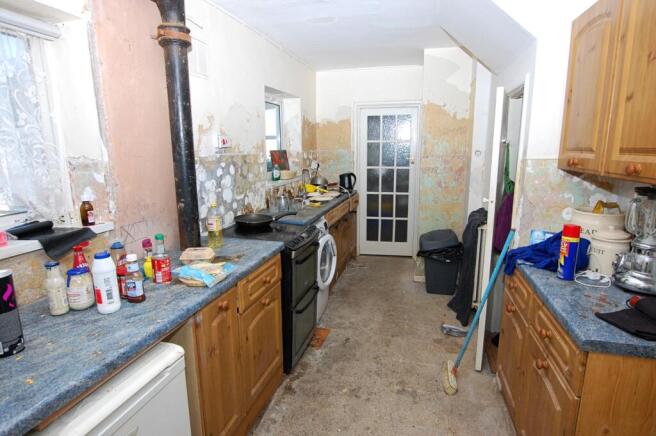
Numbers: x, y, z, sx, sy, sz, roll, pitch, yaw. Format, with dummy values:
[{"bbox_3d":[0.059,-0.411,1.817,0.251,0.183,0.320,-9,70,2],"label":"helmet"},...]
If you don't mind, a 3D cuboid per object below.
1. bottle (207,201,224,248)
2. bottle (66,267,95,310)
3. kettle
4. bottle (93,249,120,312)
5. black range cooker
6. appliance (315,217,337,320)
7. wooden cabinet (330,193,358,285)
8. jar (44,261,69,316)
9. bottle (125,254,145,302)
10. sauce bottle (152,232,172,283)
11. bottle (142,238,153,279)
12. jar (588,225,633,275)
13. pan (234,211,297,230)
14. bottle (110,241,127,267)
[{"bbox_3d":[-0.673,0.040,2.055,0.084,0.273,0.084,-2,11,-8],"label":"bottle"},{"bbox_3d":[-0.892,0.254,1.245,0.083,0.135,0.083,-8,13,-36],"label":"bottle"},{"bbox_3d":[0.271,-0.472,4.621,0.218,0.245,0.160,0,11,3],"label":"kettle"},{"bbox_3d":[-0.771,0.223,1.205,0.074,0.211,0.074,-7,13,-33],"label":"bottle"},{"bbox_3d":[-0.447,0.544,2.560,0.640,0.905,0.525,3,11,14],"label":"black range cooker"},{"bbox_3d":[-0.285,0.467,3.111,0.665,0.850,0.600,3,11,14],"label":"appliance"},{"bbox_3d":[-0.079,0.245,4.180,0.595,0.885,1.640,3,11,14],"label":"wooden cabinet"},{"bbox_3d":[-0.962,0.249,1.224,0.058,0.182,0.058,-9,14,-39],"label":"jar"},{"bbox_3d":[-0.721,0.225,1.290,0.061,0.174,0.061,-2,11,-10],"label":"bottle"},{"bbox_3d":[-0.726,0.176,1.508,0.064,0.214,0.064,-6,12,-28],"label":"sauce bottle"},{"bbox_3d":[-0.787,0.179,1.529,0.050,0.175,0.050,-6,12,-28],"label":"bottle"},{"bbox_3d":[1.271,0.148,1.557,0.138,0.216,0.138,9,14,39],"label":"jar"},{"bbox_3d":[-0.471,0.021,2.632,0.457,0.088,0.280,-3,11,-14],"label":"pan"},{"bbox_3d":[-0.864,0.201,1.441,0.062,0.193,0.062,-7,13,-32],"label":"bottle"}]

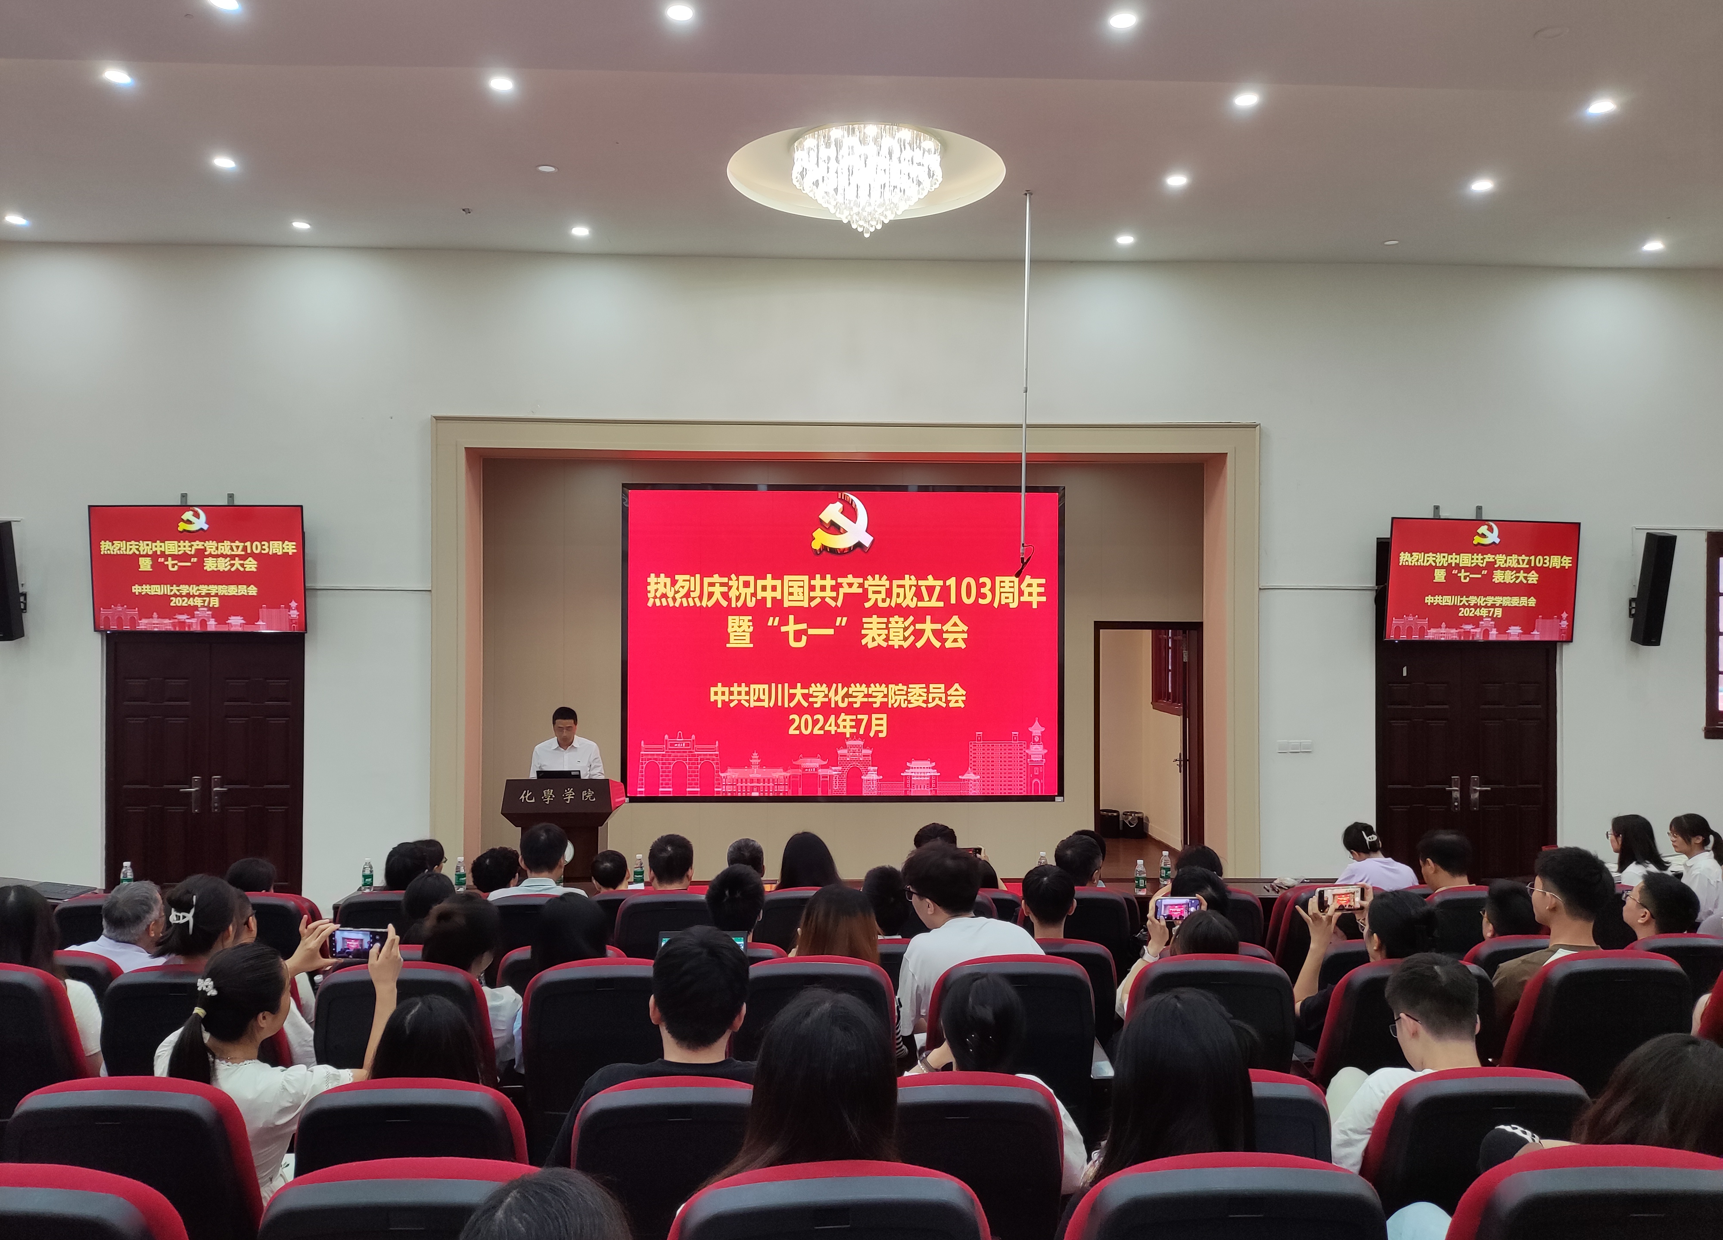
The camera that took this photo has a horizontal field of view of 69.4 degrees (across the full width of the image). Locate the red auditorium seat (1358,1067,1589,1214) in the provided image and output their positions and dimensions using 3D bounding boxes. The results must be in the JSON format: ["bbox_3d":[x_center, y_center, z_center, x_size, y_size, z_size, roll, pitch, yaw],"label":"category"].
[{"bbox_3d":[1.304,1.441,2.882,0.550,1.000,0.680,0,-1,-2],"label":"red auditorium seat"}]

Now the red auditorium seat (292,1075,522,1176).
[{"bbox_3d":[-0.925,1.411,2.770,0.530,0.970,0.640,0,-1,-2],"label":"red auditorium seat"}]

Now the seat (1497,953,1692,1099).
[{"bbox_3d":[2.078,1.417,3.748,0.530,0.970,0.640,0,-1,-2],"label":"seat"}]

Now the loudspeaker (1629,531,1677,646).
[{"bbox_3d":[5.979,-0.230,9.390,0.134,0.833,0.141,0,13,-1],"label":"loudspeaker"}]

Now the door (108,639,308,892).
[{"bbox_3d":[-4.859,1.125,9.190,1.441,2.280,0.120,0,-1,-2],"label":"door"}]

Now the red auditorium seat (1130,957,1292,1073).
[{"bbox_3d":[0.972,1.437,3.751,0.550,1.000,0.680,0,-1,-2],"label":"red auditorium seat"}]

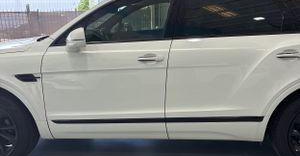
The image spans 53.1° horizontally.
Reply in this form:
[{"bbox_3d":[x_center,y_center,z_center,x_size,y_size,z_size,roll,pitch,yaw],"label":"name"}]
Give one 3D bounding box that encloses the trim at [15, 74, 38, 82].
[{"bbox_3d":[-1.107,0.001,2.705,0.220,0.062,0.035,-1,11,7],"label":"trim"}]

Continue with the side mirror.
[{"bbox_3d":[-0.605,-0.326,2.545,0.125,0.205,0.205,-1,11,7],"label":"side mirror"}]

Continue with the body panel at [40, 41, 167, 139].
[{"bbox_3d":[-0.377,0.121,2.675,1.135,0.867,0.130,-1,11,7],"label":"body panel"}]

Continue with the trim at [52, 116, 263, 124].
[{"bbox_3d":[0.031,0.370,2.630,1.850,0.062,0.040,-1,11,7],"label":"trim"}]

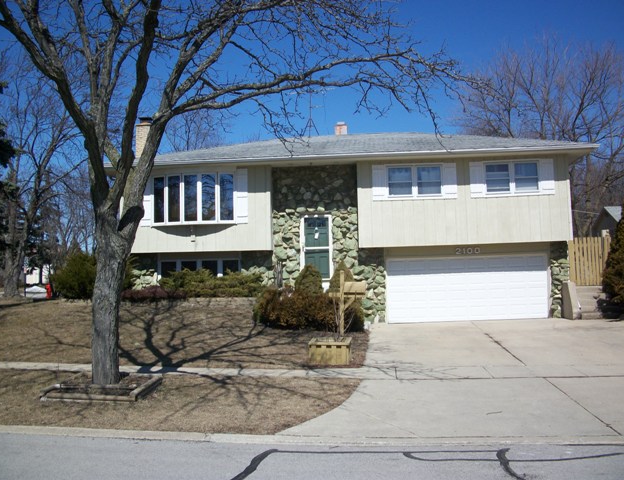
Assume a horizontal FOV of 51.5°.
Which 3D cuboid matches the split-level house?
[{"bbox_3d":[1.235,-0.568,24.394,15.000,7.000,10.200,-2,-5,2],"label":"split-level house"}]

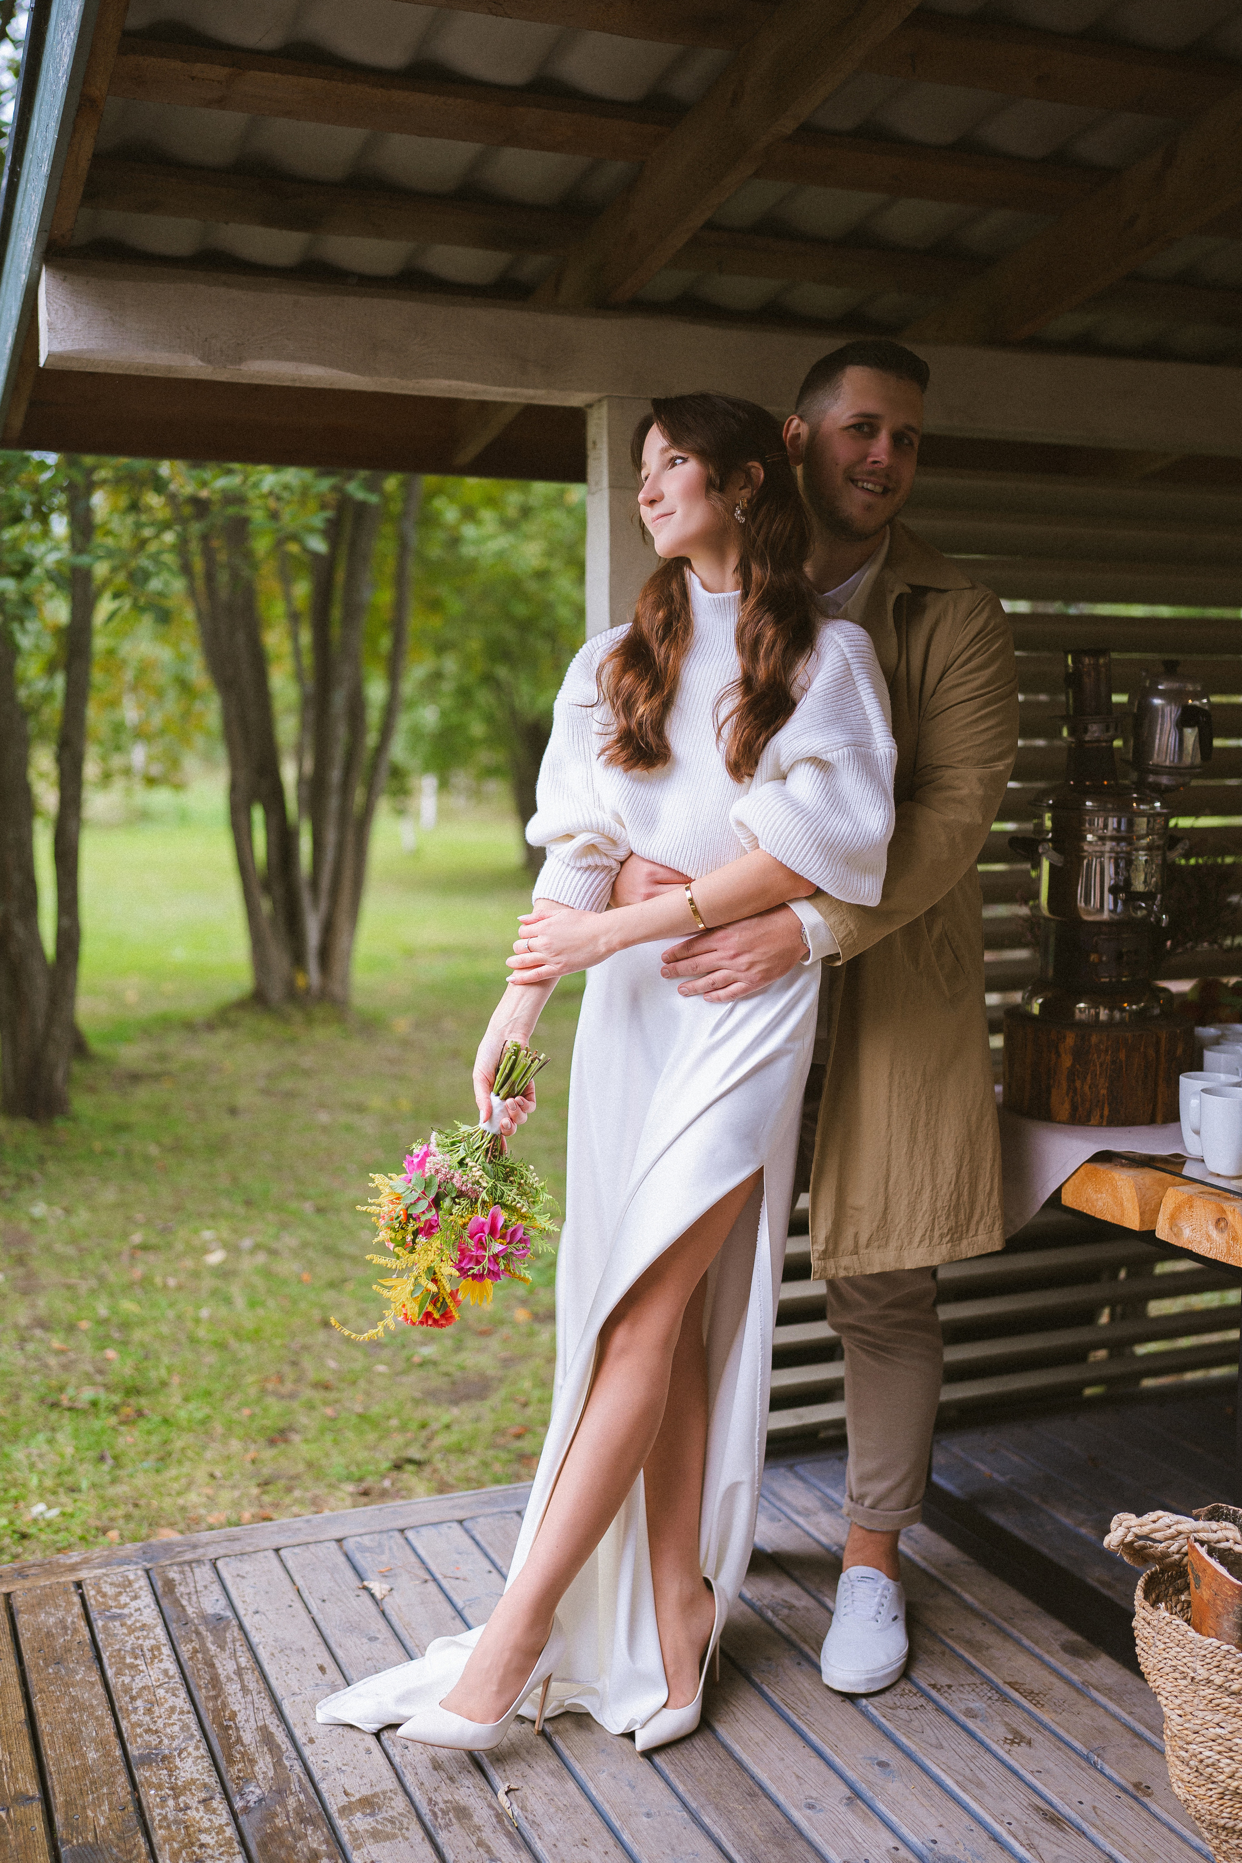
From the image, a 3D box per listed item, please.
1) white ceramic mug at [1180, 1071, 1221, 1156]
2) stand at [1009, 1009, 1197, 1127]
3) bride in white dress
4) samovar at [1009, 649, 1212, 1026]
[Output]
[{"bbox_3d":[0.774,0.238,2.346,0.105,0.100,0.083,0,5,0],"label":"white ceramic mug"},{"bbox_3d":[0.707,0.194,2.666,0.277,0.134,0.277,0,5,0],"label":"stand"},{"bbox_3d":[-0.003,0.179,2.341,0.720,1.720,0.460,2,5,22],"label":"bride in white dress"},{"bbox_3d":[0.725,-0.142,2.642,0.300,0.540,0.280,-2,5,-18],"label":"samovar"}]

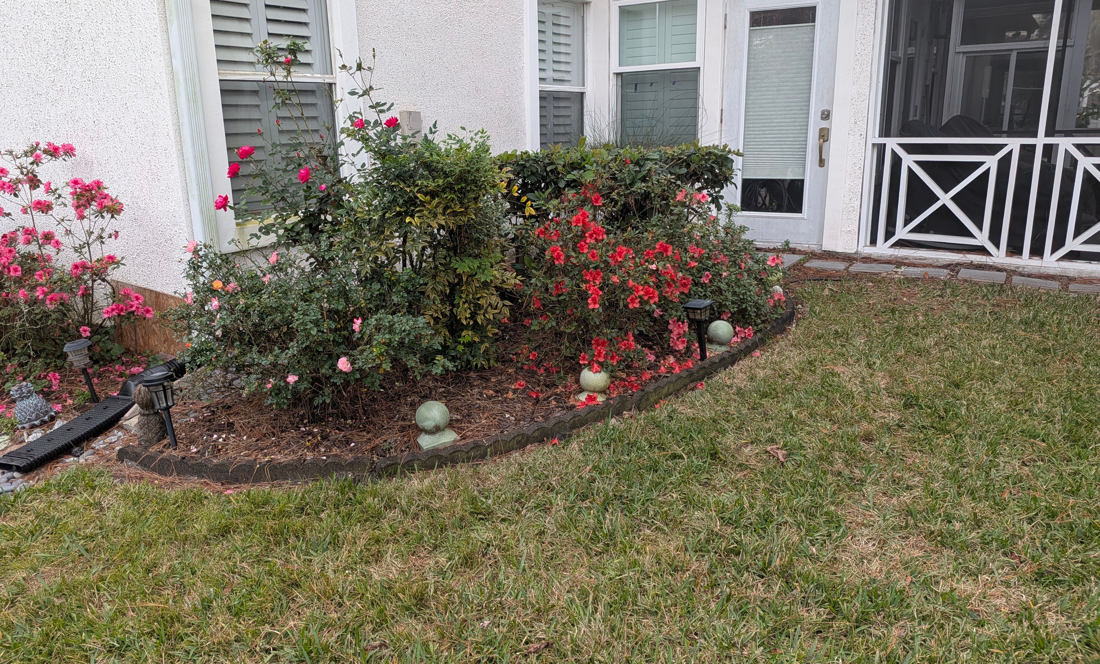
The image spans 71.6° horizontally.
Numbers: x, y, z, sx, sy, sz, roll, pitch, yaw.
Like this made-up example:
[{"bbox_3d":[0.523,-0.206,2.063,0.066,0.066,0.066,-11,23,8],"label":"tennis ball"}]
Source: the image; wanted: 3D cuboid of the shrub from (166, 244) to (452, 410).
[{"bbox_3d":[-1.101,-0.063,3.633,1.320,0.760,1.000,-1,15,0],"label":"shrub"}]

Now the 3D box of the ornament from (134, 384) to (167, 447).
[{"bbox_3d":[-1.705,0.345,3.246,0.120,0.244,0.120,-7,16,-29],"label":"ornament"}]

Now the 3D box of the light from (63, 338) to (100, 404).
[{"bbox_3d":[-2.203,0.192,3.629,0.120,0.318,0.120,-18,22,-29],"label":"light"}]

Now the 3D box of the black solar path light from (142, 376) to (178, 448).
[{"bbox_3d":[-1.592,0.333,3.171,0.120,0.306,0.120,-12,19,-26],"label":"black solar path light"}]

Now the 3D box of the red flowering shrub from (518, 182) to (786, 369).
[{"bbox_3d":[0.595,-0.407,4.369,1.750,0.950,1.150,-15,21,-42],"label":"red flowering shrub"}]

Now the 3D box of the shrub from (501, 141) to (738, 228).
[{"bbox_3d":[0.453,-0.771,5.250,1.550,1.007,0.750,4,16,17],"label":"shrub"}]

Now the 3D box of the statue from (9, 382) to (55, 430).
[{"bbox_3d":[-2.388,0.322,3.494,0.160,0.171,0.150,-23,25,-30],"label":"statue"}]

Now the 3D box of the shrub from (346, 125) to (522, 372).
[{"bbox_3d":[-0.674,-0.541,4.380,0.950,1.178,0.800,-3,15,-8],"label":"shrub"}]

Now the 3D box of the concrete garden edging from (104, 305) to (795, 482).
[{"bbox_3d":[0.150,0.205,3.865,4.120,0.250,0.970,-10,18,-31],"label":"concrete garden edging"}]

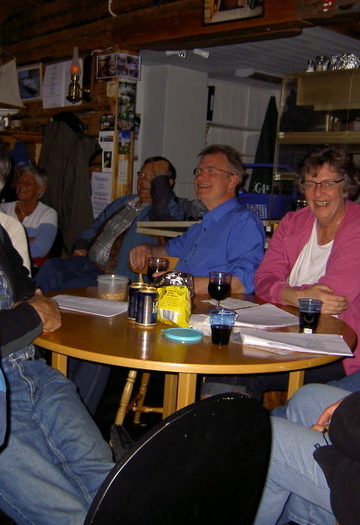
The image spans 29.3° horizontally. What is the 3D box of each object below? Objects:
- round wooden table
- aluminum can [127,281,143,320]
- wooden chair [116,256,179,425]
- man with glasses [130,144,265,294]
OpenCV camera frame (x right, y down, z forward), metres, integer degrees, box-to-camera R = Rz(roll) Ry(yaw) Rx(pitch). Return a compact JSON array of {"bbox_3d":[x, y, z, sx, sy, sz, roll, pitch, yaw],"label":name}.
[{"bbox_3d":[-0.014,0.549,2.443,1.180,0.730,1.180,3,8,0],"label":"round wooden table"},{"bbox_3d":[-0.140,0.130,2.332,0.066,0.116,0.066,3,8,0],"label":"aluminum can"},{"bbox_3d":[-0.063,0.402,3.115,0.430,0.830,0.470,3,8,0],"label":"wooden chair"},{"bbox_3d":[0.050,0.176,2.932,0.580,1.340,0.660,11,11,42],"label":"man with glasses"}]

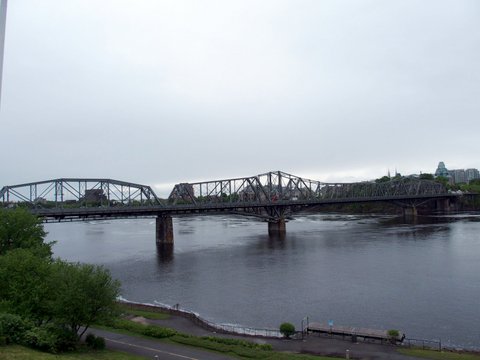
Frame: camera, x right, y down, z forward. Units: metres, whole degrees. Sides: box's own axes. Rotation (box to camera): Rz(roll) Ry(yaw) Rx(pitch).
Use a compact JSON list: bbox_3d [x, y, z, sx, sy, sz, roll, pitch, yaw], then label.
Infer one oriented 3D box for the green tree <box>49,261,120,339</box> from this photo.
[{"bbox_3d":[-18.020,13.850,45.000,8.200,8.800,8.000,-1,-1,-22],"label":"green tree"}]

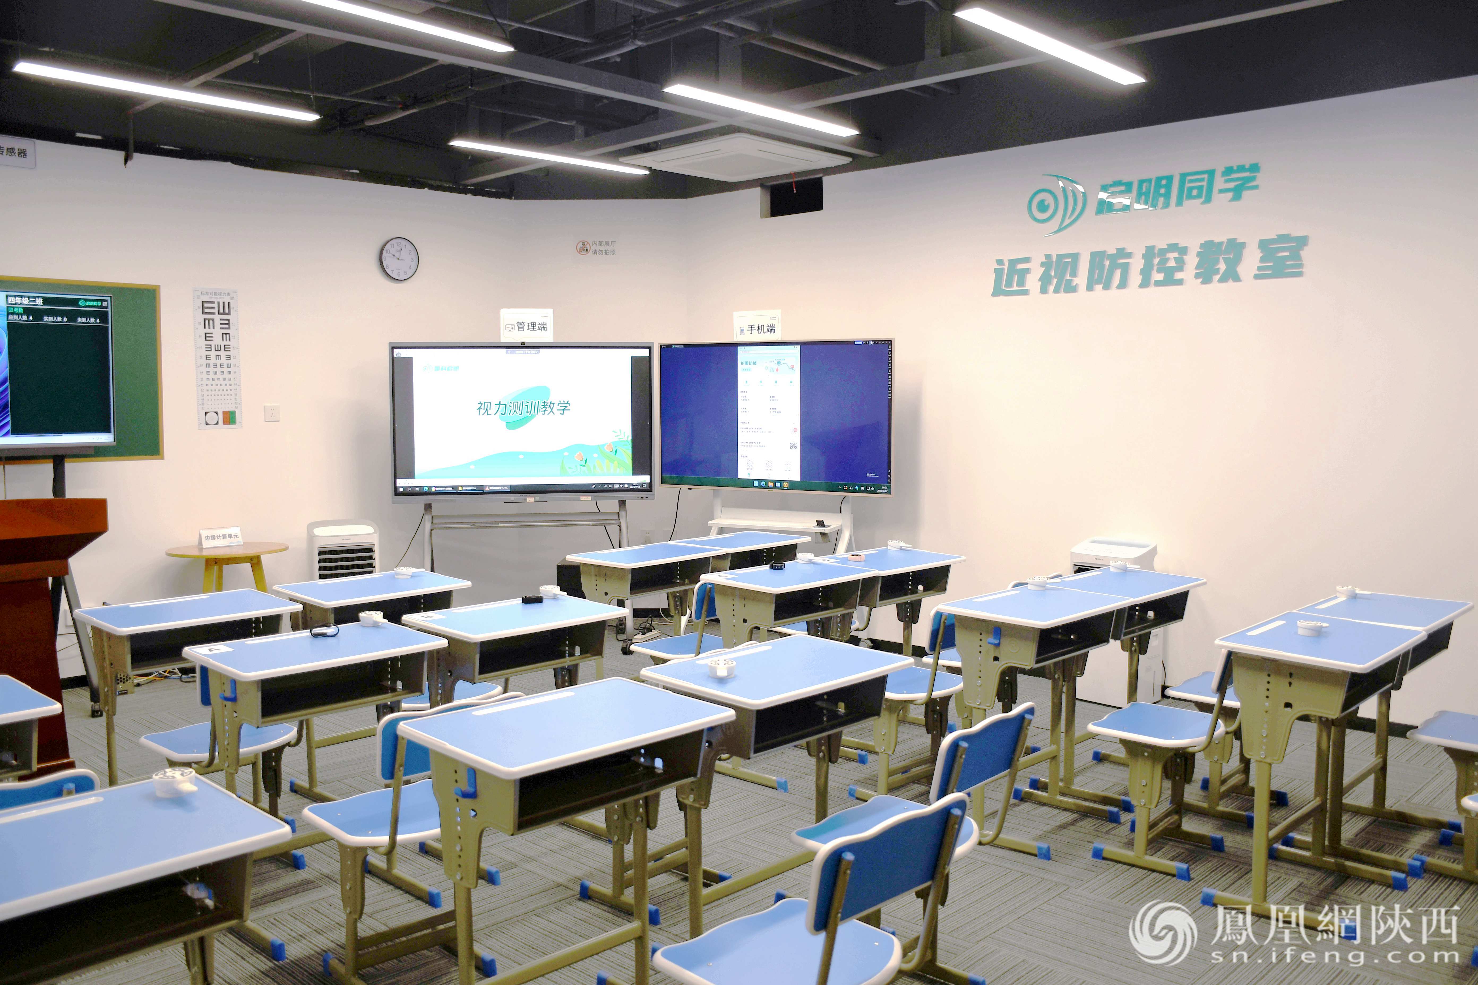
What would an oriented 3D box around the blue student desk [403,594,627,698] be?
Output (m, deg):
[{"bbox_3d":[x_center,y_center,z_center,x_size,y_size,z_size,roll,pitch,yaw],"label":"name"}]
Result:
[{"bbox_3d":[-0.704,0.788,3.608,0.600,0.795,0.410,-5,8,-44],"label":"blue student desk"}]

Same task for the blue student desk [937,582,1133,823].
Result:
[{"bbox_3d":[1.026,0.773,3.852,0.600,0.795,0.410,-5,8,-44],"label":"blue student desk"}]

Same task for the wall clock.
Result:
[{"bbox_3d":[-1.988,-1.369,6.502,0.270,0.270,0.040,-3,5,-40],"label":"wall clock"}]

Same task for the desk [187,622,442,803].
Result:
[{"bbox_3d":[-1.138,0.782,3.037,0.420,0.750,0.610,3,5,42],"label":"desk"}]

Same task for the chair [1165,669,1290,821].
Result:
[{"bbox_3d":[1.714,0.718,3.782,0.380,0.750,0.460,-4,5,-44],"label":"chair"}]

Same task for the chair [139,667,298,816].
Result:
[{"bbox_3d":[-1.476,0.767,3.235,0.460,0.750,0.380,3,5,43],"label":"chair"}]

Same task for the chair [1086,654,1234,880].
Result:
[{"bbox_3d":[1.400,0.814,3.574,0.450,0.770,0.400,5,7,41],"label":"chair"}]

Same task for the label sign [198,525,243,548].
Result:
[{"bbox_3d":[-2.665,0.227,5.698,0.195,0.090,0.085,-5,7,-44],"label":"label sign"}]

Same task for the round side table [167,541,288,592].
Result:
[{"bbox_3d":[-2.570,0.637,5.605,0.600,0.710,0.600,0,4,0],"label":"round side table"}]

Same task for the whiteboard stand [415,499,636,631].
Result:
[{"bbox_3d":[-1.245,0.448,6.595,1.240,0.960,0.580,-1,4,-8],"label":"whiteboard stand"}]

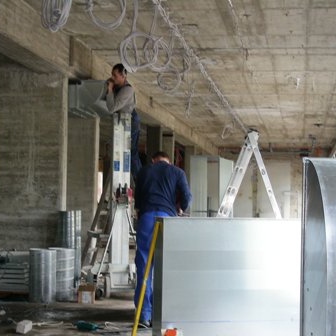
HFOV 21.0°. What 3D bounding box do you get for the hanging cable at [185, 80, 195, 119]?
[{"bbox_3d":[0.306,-0.975,12.900,0.130,0.540,0.110,0,-2,0],"label":"hanging cable"}]

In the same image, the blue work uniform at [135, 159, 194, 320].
[{"bbox_3d":[-0.047,0.698,8.600,0.530,1.510,0.460,0,-2,9],"label":"blue work uniform"}]

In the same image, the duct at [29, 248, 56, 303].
[{"bbox_3d":[-1.482,1.273,10.700,0.310,0.605,0.310,0,-2,0],"label":"duct"}]

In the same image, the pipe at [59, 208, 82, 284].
[{"bbox_3d":[-1.313,1.100,12.200,0.320,1.050,0.320,0,-2,0],"label":"pipe"}]

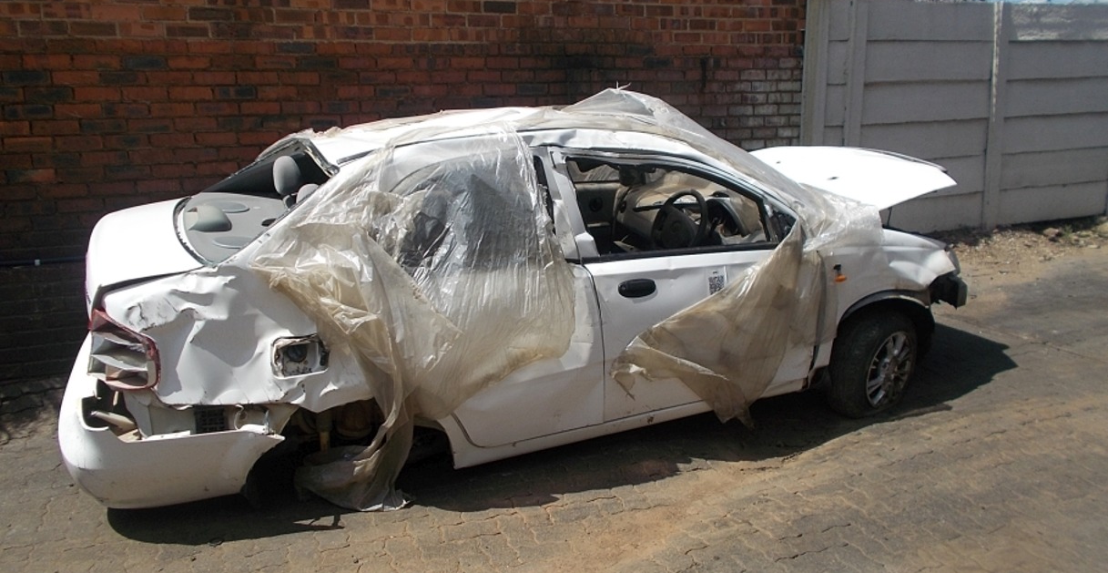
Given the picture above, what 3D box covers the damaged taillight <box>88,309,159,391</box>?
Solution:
[{"bbox_3d":[-1.407,0.187,2.715,0.250,0.290,0.250,-7,18,-21],"label":"damaged taillight"}]

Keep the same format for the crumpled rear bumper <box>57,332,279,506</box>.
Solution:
[{"bbox_3d":[-1.560,0.340,3.449,0.720,0.490,1.630,-7,18,-21],"label":"crumpled rear bumper"}]

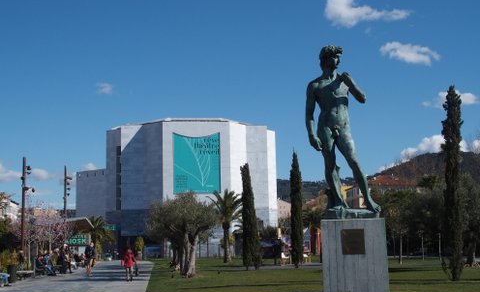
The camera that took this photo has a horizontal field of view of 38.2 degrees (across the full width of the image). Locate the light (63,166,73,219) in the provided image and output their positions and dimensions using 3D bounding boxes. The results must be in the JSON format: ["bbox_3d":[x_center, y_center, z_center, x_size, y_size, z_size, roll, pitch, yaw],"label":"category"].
[{"bbox_3d":[-14.538,5.906,58.665,0.750,8.579,0.500,0,-9,-7],"label":"light"}]

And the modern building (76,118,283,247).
[{"bbox_3d":[-13.954,9.920,142.881,37.002,24.636,34.000,0,-9,-10],"label":"modern building"}]

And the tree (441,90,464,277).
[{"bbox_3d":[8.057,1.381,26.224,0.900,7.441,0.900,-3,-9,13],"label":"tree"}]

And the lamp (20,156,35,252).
[{"bbox_3d":[-13.288,4.338,43.580,0.850,7.366,0.550,0,-9,-7],"label":"lamp"}]

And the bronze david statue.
[{"bbox_3d":[3.067,-0.429,21.031,2.106,5.363,1.500,-3,-9,13],"label":"bronze david statue"}]

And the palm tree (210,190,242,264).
[{"bbox_3d":[-1.124,7.140,62.496,3.400,6.633,3.400,-1,-9,0],"label":"palm tree"}]

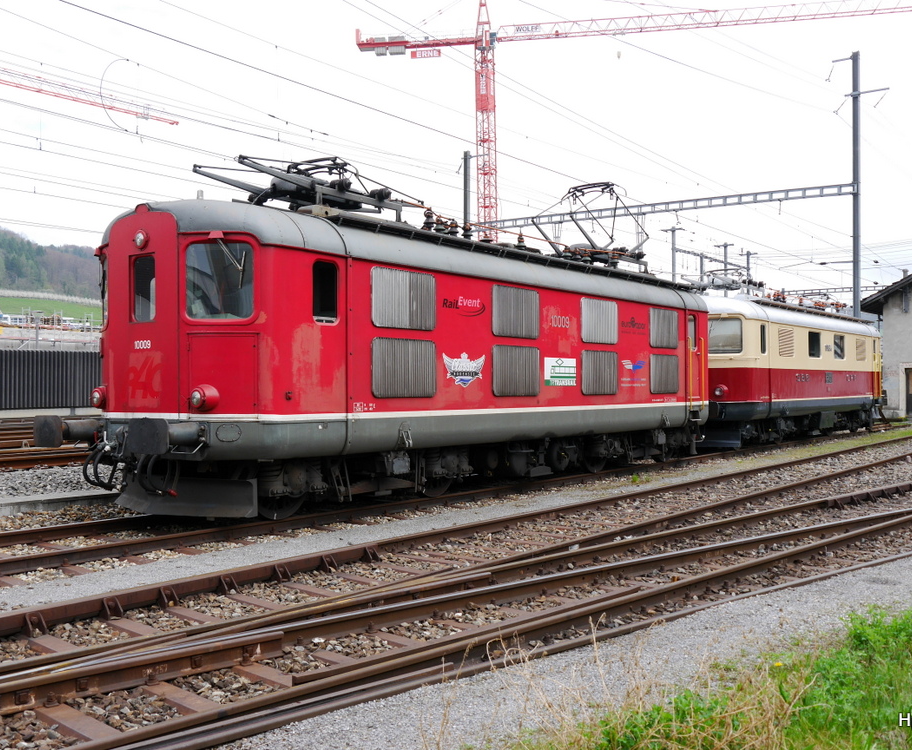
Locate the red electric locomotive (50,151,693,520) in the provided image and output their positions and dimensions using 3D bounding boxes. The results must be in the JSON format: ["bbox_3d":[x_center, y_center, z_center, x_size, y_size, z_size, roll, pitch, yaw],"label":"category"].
[{"bbox_3d":[0.434,-0.689,17.058,2.950,4.850,14.750,0,0,35],"label":"red electric locomotive"}]

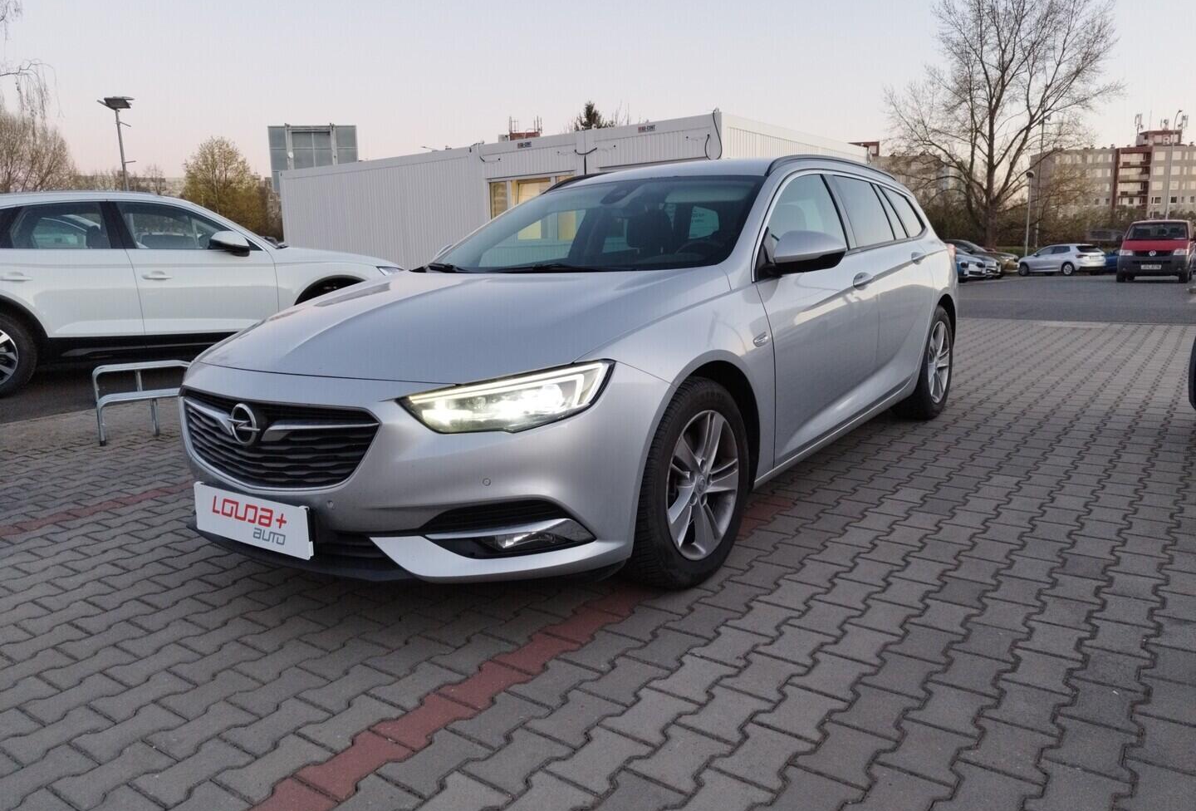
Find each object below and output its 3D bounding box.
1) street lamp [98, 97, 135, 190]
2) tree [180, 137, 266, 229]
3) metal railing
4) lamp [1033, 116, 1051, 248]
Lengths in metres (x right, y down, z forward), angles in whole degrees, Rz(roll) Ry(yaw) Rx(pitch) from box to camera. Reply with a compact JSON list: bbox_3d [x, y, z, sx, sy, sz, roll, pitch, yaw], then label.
[{"bbox_3d":[-12.204,-5.143,22.459,0.950,5.477,0.850,-7,11,-30],"label":"street lamp"},{"bbox_3d":[-16.467,-8.485,38.567,3.564,6.764,3.494,-1,10,0],"label":"tree"},{"bbox_3d":[-2.850,-0.022,5.500,0.600,0.340,1.350,-7,12,-26],"label":"metal railing"},{"bbox_3d":[29.646,-14.964,58.000,0.900,8.660,0.500,-1,10,0],"label":"lamp"}]

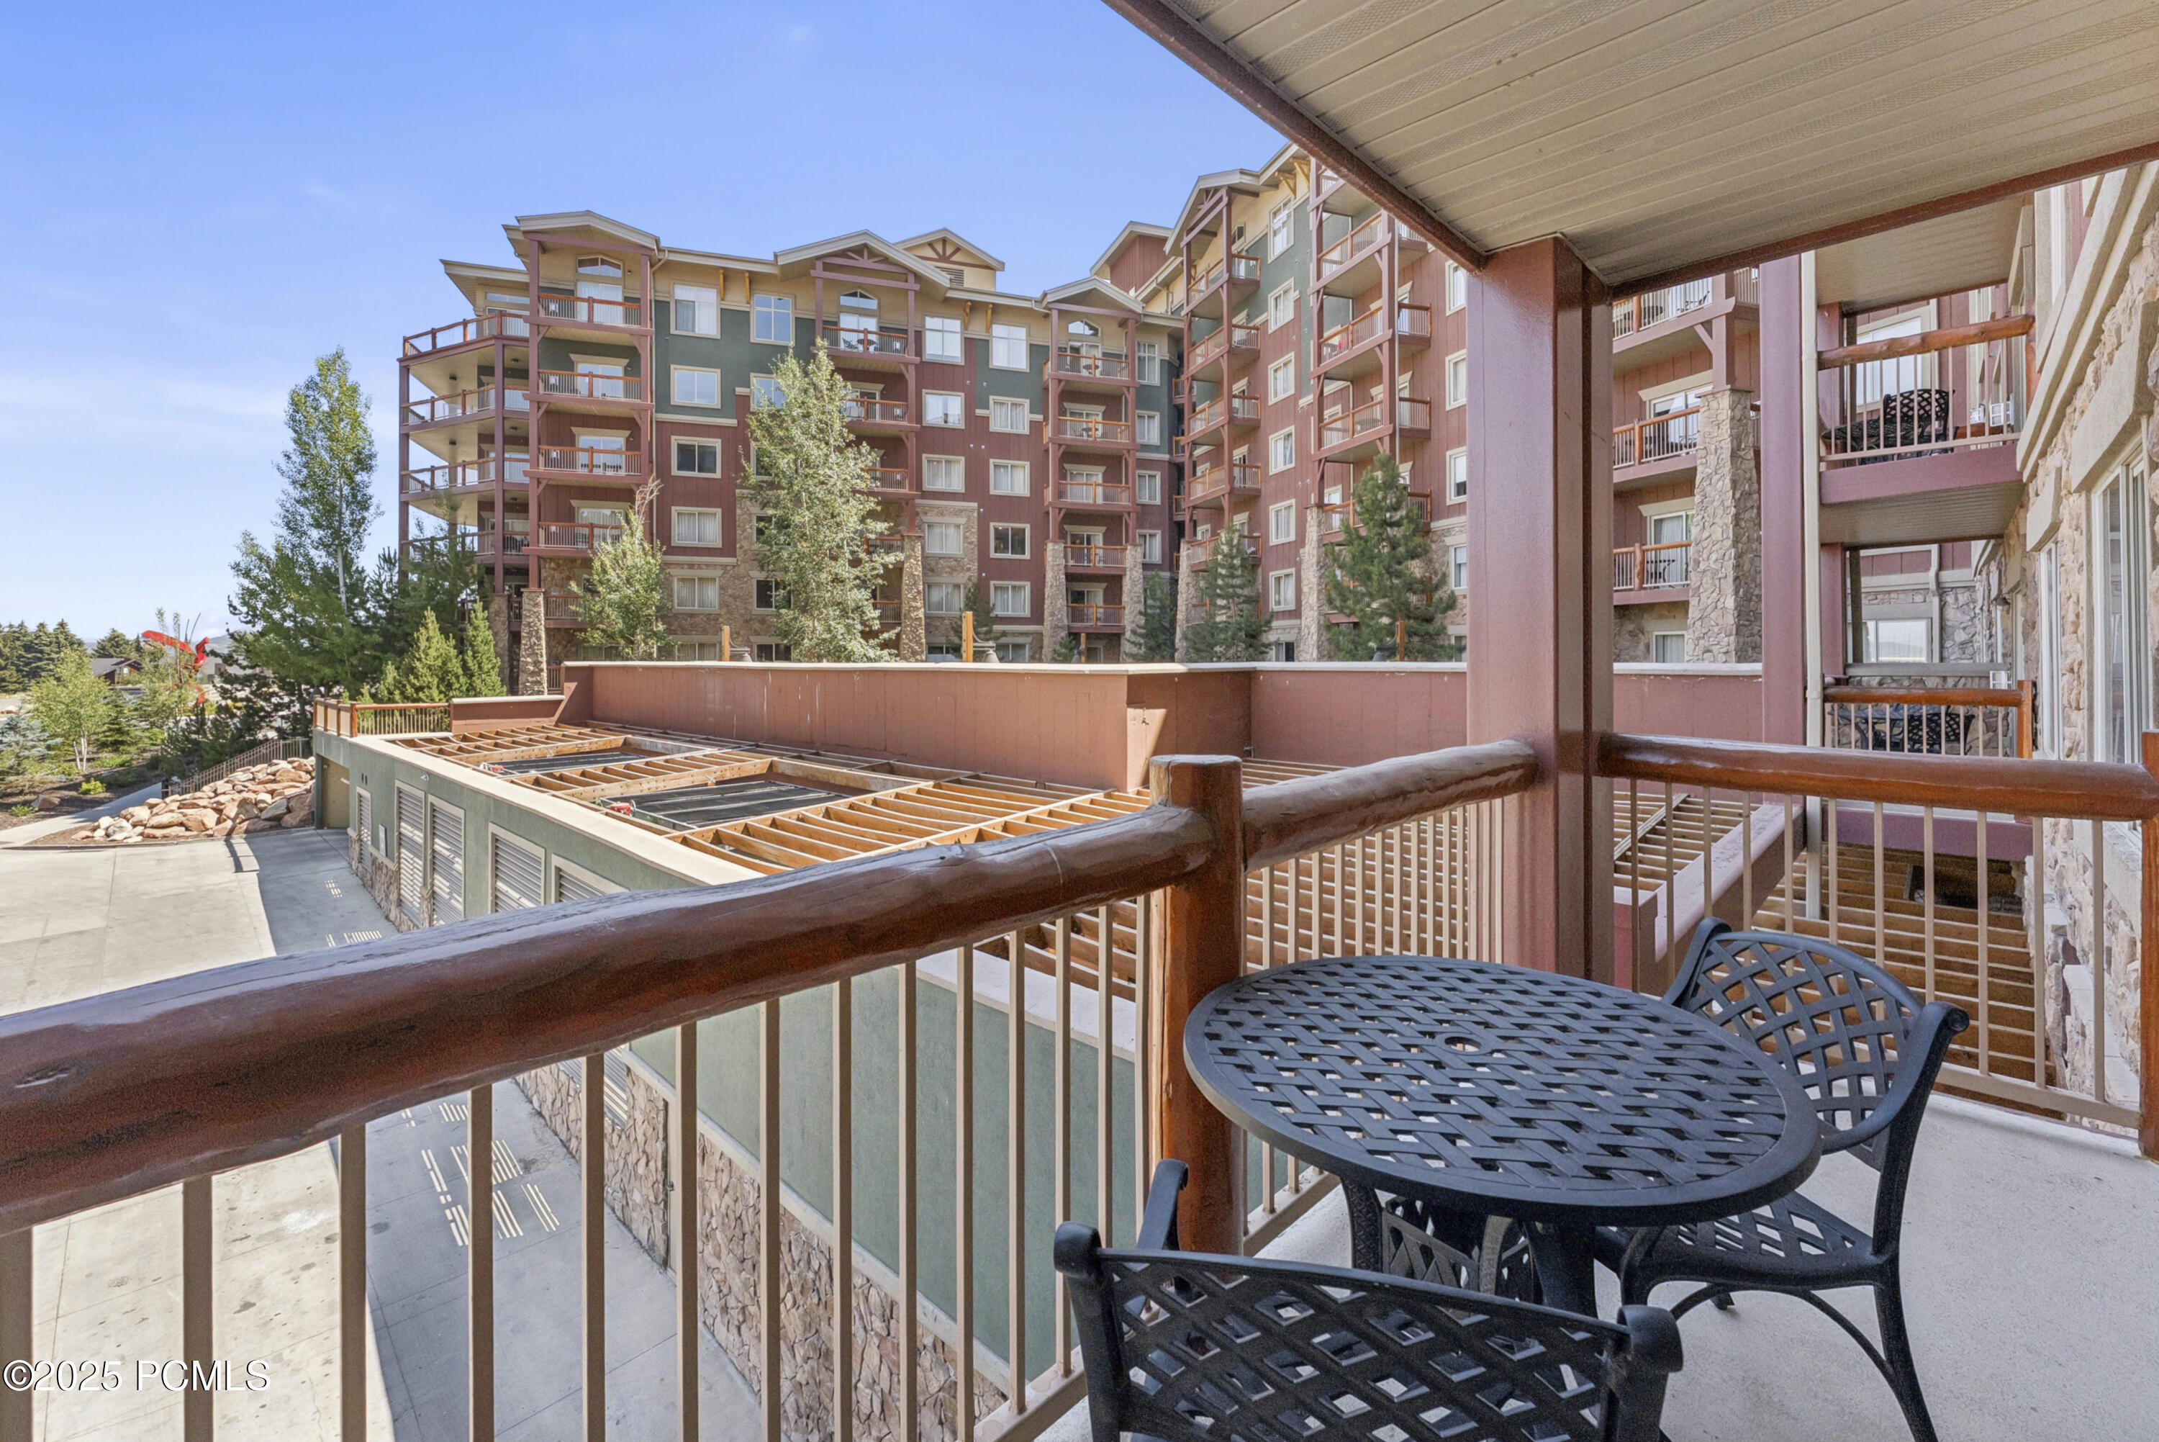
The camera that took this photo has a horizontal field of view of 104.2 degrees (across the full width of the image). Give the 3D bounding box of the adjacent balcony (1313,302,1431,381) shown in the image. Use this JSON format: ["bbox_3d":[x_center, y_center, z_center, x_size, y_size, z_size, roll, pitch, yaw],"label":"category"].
[{"bbox_3d":[10.040,-12.944,28.963,1.720,1.270,4.150,-1,2,-20],"label":"adjacent balcony"}]

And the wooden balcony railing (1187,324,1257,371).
[{"bbox_3d":[6.600,-17.000,38.850,1.750,1.100,3.950,-1,2,-21],"label":"wooden balcony railing"}]

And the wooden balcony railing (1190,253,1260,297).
[{"bbox_3d":[6.575,-20.157,38.364,1.650,0.980,3.750,-1,2,-20],"label":"wooden balcony railing"}]

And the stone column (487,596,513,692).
[{"bbox_3d":[-23.750,-3.150,34.400,0.850,4.300,0.850,-1,2,-18],"label":"stone column"}]

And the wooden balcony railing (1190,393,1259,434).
[{"bbox_3d":[6.575,-13.944,38.361,1.650,0.980,3.750,-1,2,-20],"label":"wooden balcony railing"}]

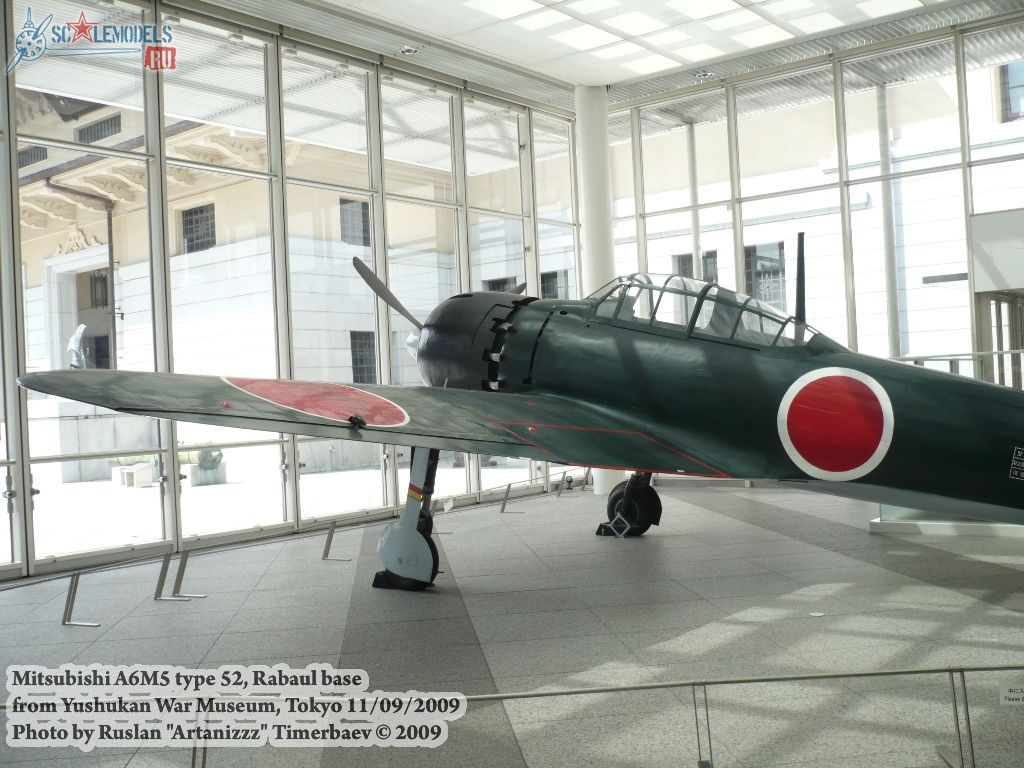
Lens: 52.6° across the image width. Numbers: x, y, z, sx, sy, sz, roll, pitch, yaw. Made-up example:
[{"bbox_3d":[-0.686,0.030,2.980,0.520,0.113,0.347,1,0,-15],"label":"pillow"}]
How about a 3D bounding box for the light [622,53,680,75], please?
[{"bbox_3d":[2.095,-4.859,15.702,0.640,0.080,0.680,-4,-1,38],"label":"light"}]

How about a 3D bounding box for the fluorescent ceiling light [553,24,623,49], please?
[{"bbox_3d":[1.011,-4.828,14.385,0.630,0.080,0.820,-4,-1,38],"label":"fluorescent ceiling light"}]

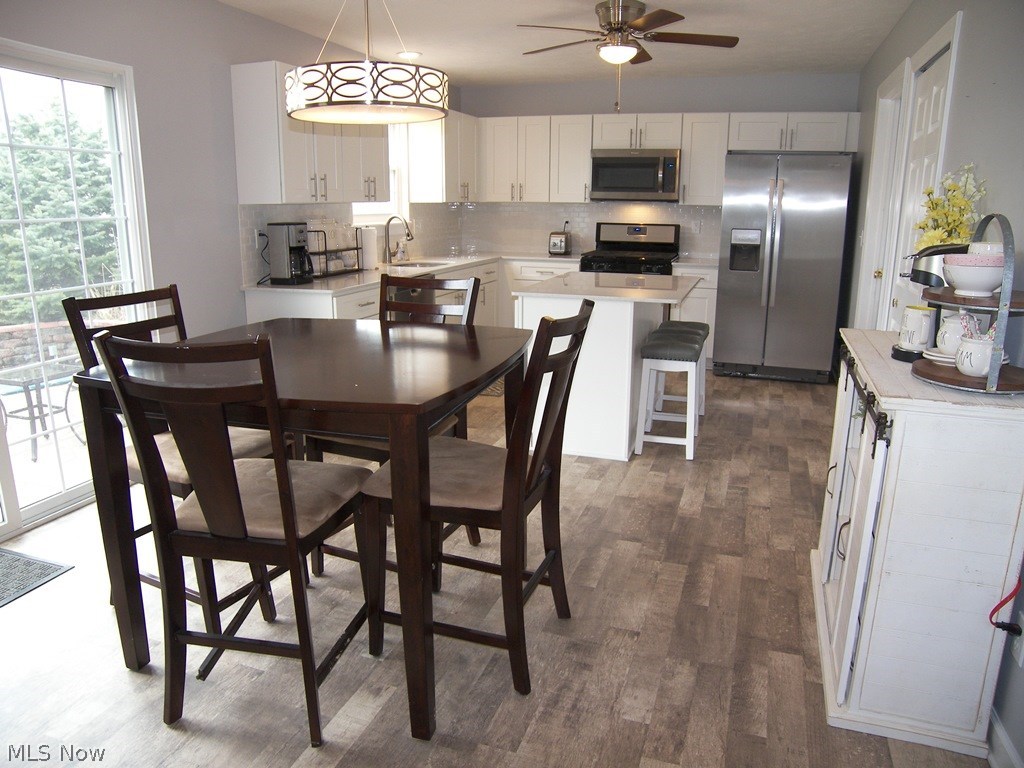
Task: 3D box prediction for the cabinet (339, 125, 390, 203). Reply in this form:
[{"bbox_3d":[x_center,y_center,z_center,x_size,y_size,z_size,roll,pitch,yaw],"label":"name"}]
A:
[{"bbox_3d":[-1.153,-1.628,4.868,0.327,0.753,0.648,5,15,19],"label":"cabinet"}]

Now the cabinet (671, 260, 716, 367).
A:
[{"bbox_3d":[1.605,-0.632,6.274,0.374,0.914,0.640,5,15,18],"label":"cabinet"}]

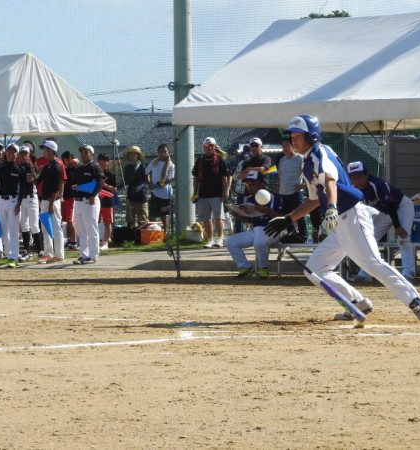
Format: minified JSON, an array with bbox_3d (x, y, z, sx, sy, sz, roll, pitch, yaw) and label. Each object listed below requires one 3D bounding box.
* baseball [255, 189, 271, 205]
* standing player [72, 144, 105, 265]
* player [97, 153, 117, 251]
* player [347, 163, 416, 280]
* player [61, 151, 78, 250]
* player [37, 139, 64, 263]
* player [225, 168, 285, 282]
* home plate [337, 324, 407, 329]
[{"bbox_3d":[0.326,-0.174,18.200,0.097,0.097,0.097,-1,0,0],"label":"baseball"},{"bbox_3d":[-1.732,-0.289,42.000,0.500,1.703,0.370,0,1,30],"label":"standing player"},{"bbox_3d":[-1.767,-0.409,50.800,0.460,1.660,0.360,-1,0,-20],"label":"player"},{"bbox_3d":[1.839,-0.046,31.600,0.720,1.282,0.580,-1,1,-44],"label":"player"},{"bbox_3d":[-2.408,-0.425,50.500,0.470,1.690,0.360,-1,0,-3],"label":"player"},{"bbox_3d":[-2.296,-0.332,42.500,0.340,1.760,0.470,-1,1,-38],"label":"player"},{"bbox_3d":[0.489,-0.005,32.400,0.560,1.188,0.750,0,1,37],"label":"player"},{"bbox_3d":[1.047,0.660,19.100,0.432,0.025,0.432,-1,0,1],"label":"home plate"}]

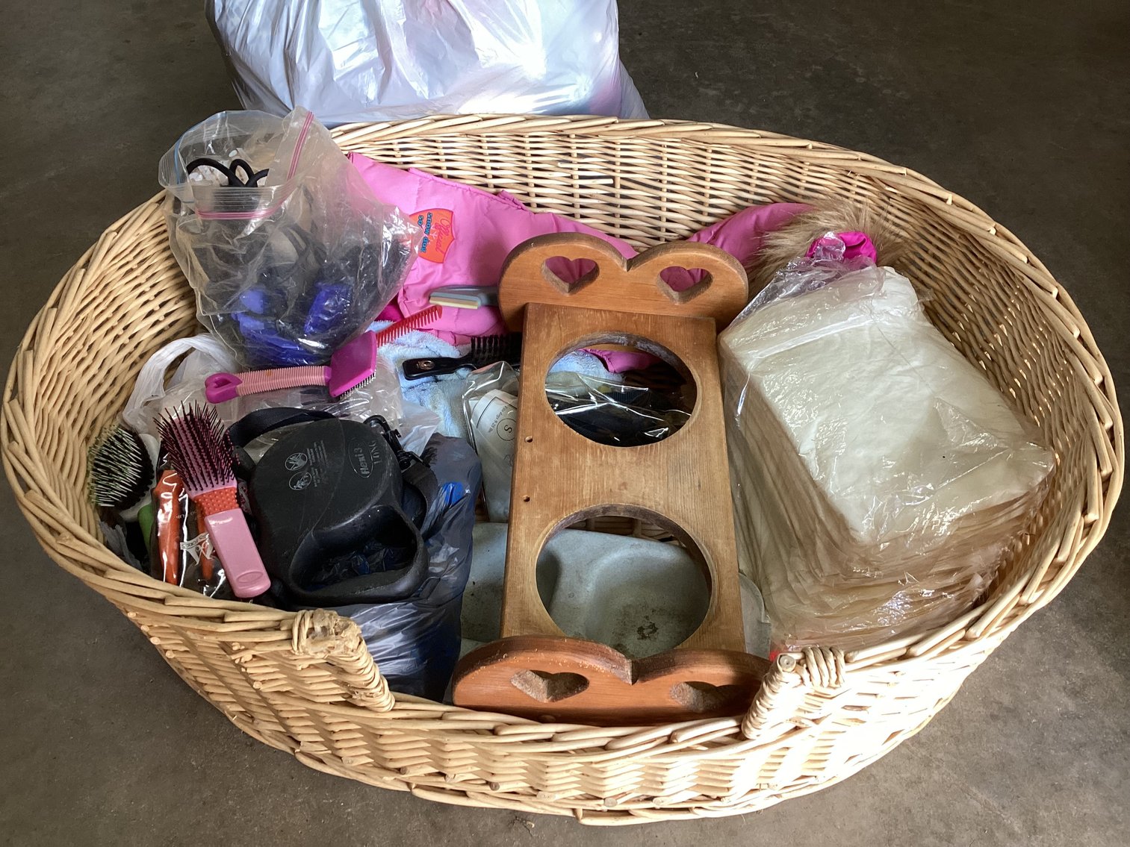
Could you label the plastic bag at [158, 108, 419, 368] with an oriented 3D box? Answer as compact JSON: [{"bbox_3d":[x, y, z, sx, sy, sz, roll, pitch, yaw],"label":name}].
[{"bbox_3d":[-0.281,-0.186,1.094,0.250,0.240,0.190,1,50,-1],"label":"plastic bag"}]

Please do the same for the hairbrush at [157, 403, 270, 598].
[{"bbox_3d":[-0.310,0.063,0.900,0.055,0.050,0.210,-24,55,-14],"label":"hairbrush"}]

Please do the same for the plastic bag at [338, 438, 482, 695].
[{"bbox_3d":[-0.175,0.150,1.011,0.175,0.210,0.210,1,50,-1],"label":"plastic bag"}]

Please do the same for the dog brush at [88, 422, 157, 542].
[{"bbox_3d":[-0.411,0.072,0.956,0.055,0.180,0.065,-4,29,-4],"label":"dog brush"}]

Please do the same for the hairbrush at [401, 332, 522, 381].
[{"bbox_3d":[-0.092,-0.081,1.169,0.190,0.045,0.035,-11,16,-11],"label":"hairbrush"}]

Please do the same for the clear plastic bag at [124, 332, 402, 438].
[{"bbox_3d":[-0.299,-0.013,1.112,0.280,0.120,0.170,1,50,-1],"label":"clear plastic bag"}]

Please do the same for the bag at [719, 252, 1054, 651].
[{"bbox_3d":[0.293,0.032,1.092,0.235,0.240,0.320,-17,53,-15],"label":"bag"}]

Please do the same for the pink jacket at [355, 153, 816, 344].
[{"bbox_3d":[0.012,-0.204,1.235,0.550,0.190,0.190,1,50,-1],"label":"pink jacket"}]

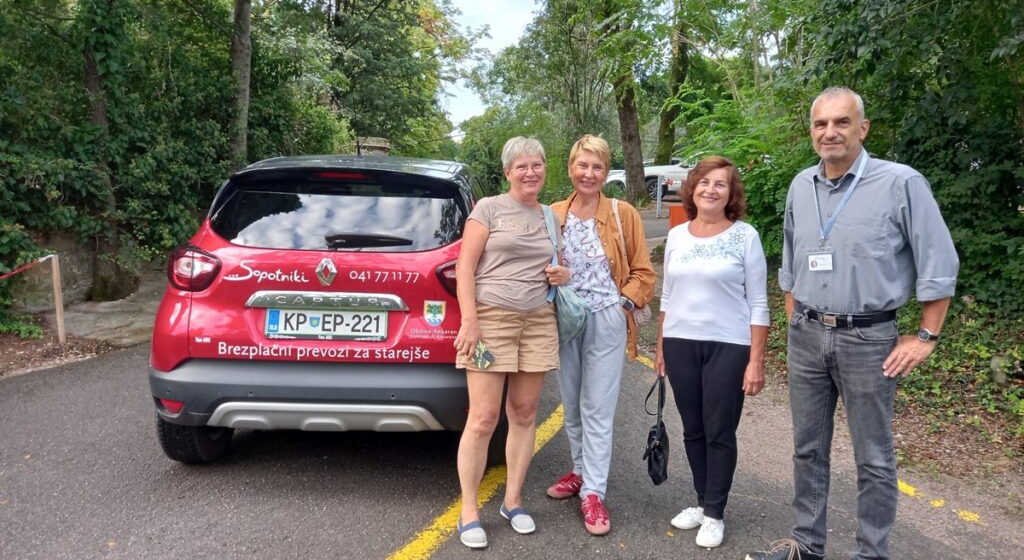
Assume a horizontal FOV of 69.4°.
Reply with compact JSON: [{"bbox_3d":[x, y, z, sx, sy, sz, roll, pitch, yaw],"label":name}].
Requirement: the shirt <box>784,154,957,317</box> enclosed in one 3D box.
[{"bbox_3d":[1.266,-0.170,2.640,0.610,0.590,0.360,9,11,38],"label":"shirt"}]

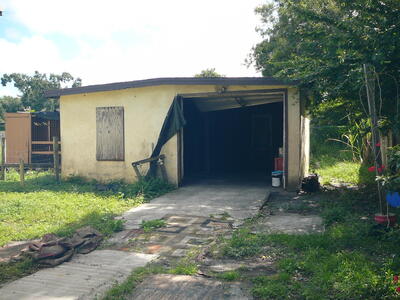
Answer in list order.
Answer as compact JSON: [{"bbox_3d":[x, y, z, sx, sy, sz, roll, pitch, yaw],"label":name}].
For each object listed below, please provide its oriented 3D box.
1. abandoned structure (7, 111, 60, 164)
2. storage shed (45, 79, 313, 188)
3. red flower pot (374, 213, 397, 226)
[{"bbox_3d":[-5.650,-0.448,15.396,2.600,1.930,2.000,0,3,5],"label":"abandoned structure"},{"bbox_3d":[0.237,-0.638,13.245,6.900,2.680,7.000,1,3,17],"label":"storage shed"},{"bbox_3d":[2.760,1.028,6.007,0.310,0.160,0.310,0,3,0],"label":"red flower pot"}]

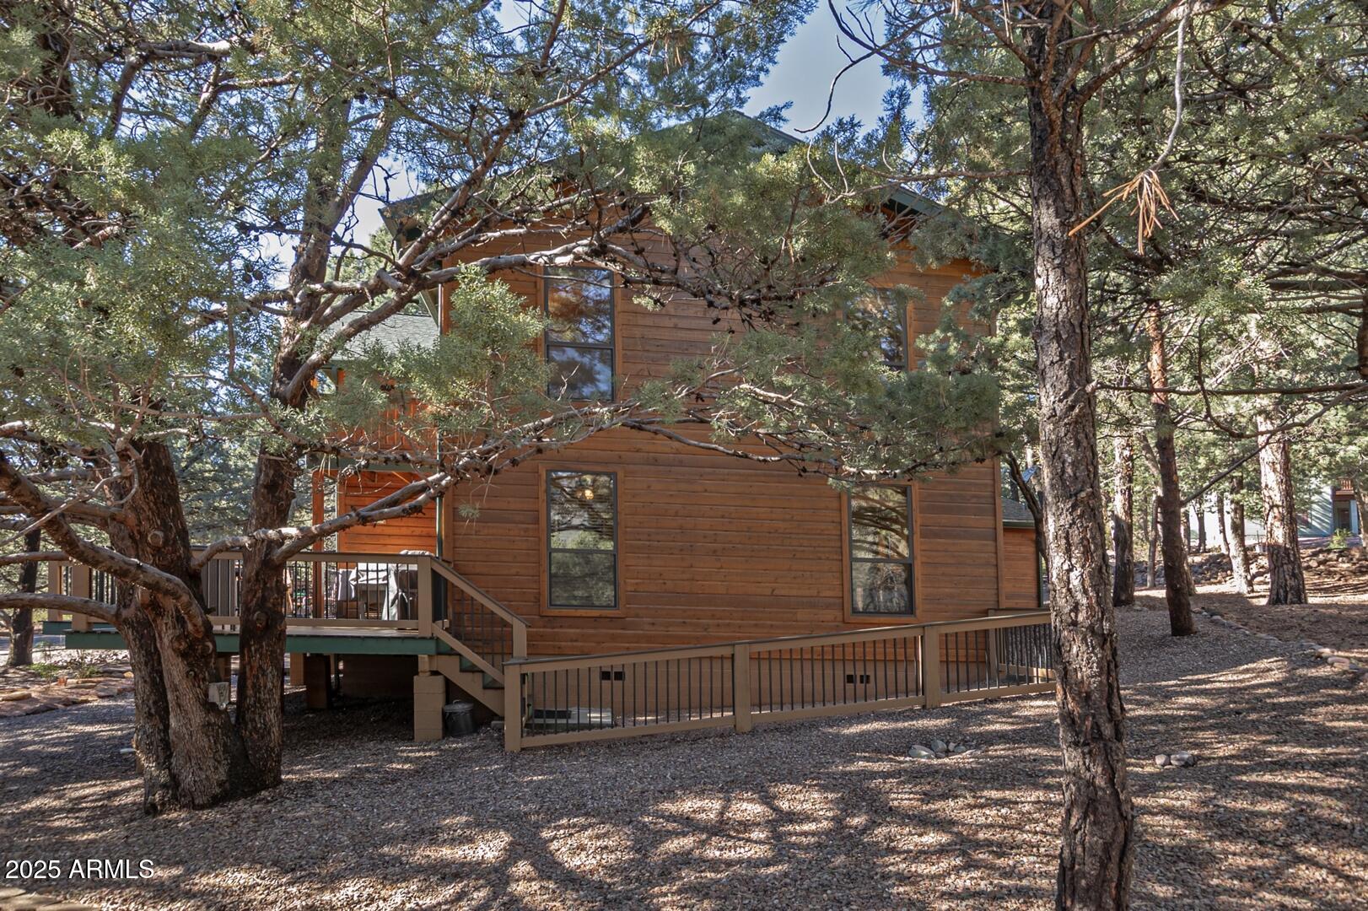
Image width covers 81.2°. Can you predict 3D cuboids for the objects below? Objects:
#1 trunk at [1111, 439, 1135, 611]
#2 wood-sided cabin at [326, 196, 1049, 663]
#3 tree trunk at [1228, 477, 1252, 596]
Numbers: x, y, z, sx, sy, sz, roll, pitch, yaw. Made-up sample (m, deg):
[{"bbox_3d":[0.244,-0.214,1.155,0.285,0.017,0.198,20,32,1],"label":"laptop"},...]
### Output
[{"bbox_3d":[9.790,1.503,17.800,0.480,3.800,0.470,0,-4,0],"label":"trunk"},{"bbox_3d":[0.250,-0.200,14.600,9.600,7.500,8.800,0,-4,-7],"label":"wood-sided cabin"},{"bbox_3d":[14.296,2.061,20.500,0.480,3.100,0.450,0,-4,0],"label":"tree trunk"}]

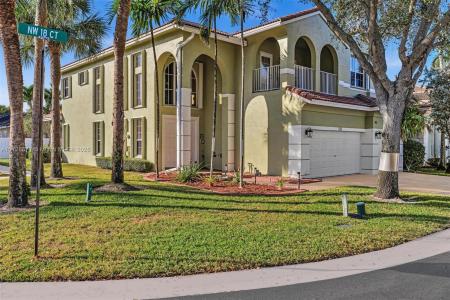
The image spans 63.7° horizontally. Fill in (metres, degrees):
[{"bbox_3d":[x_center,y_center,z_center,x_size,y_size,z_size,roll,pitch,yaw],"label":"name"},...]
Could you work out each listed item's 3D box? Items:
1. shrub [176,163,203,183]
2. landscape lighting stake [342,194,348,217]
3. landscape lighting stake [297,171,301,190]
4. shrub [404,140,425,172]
[{"bbox_3d":[-1.339,0.816,13.692,1.000,0.720,0.950,0,1,0],"label":"shrub"},{"bbox_3d":[2.611,1.192,7.844,0.110,0.510,0.110,0,1,0],"label":"landscape lighting stake"},{"bbox_3d":[2.455,1.039,12.094,0.100,0.580,0.100,0,1,0],"label":"landscape lighting stake"},{"bbox_3d":[10.989,0.301,21.180,1.400,1.750,1.400,-1,2,-42],"label":"shrub"}]

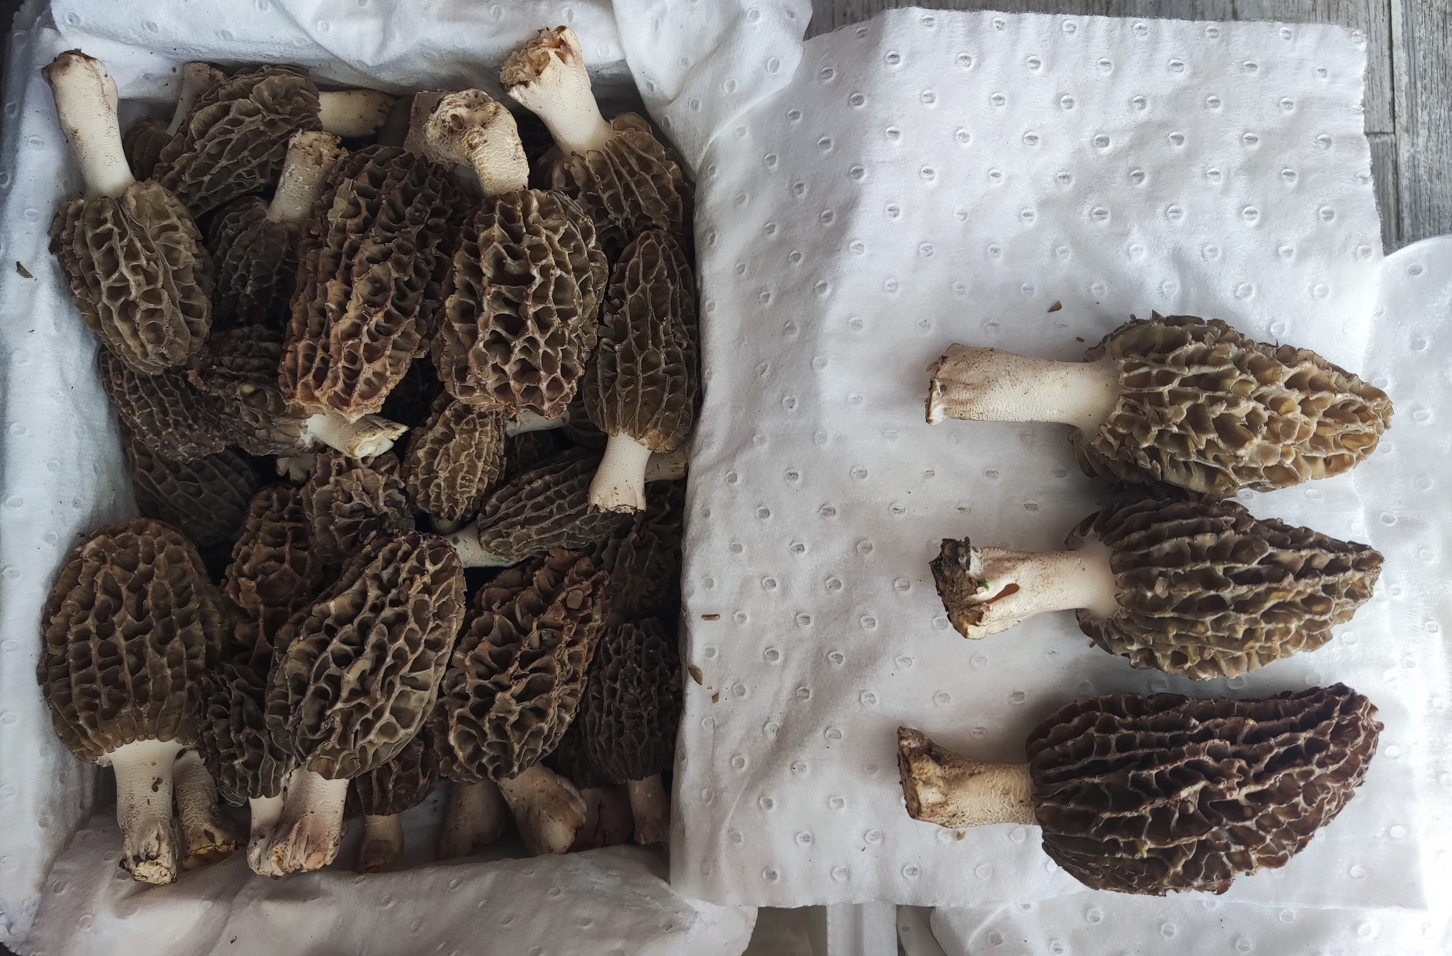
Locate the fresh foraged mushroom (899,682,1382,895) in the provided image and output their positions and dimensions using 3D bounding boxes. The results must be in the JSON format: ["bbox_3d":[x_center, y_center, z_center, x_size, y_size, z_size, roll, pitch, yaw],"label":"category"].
[{"bbox_3d":[0.127,0.095,0.321,0.147,0.058,0.062,-5,86,0],"label":"fresh foraged mushroom"}]

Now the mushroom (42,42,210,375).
[{"bbox_3d":[-0.174,-0.077,0.305,0.045,0.044,0.098,-16,96,0],"label":"mushroom"}]

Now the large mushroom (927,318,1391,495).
[{"bbox_3d":[0.135,-0.022,0.326,0.145,0.051,0.055,2,86,0],"label":"large mushroom"}]

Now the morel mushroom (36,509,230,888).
[{"bbox_3d":[-0.181,0.068,0.321,0.056,0.054,0.113,-3,90,0],"label":"morel mushroom"}]

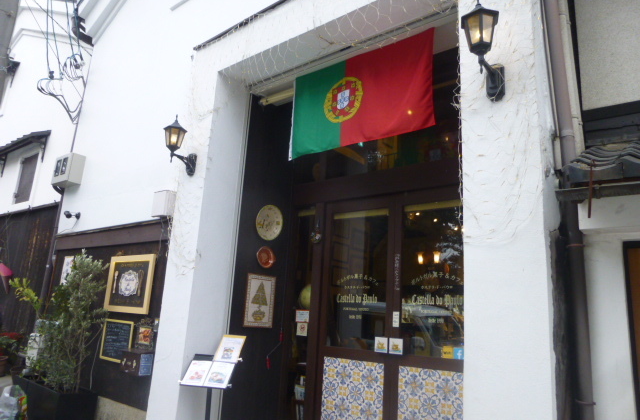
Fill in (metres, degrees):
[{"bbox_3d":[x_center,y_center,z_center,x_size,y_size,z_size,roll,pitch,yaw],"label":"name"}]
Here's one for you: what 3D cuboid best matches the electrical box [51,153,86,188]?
[{"bbox_3d":[-3.783,-0.573,6.964,0.570,0.430,0.185,-7,-17,39],"label":"electrical box"}]

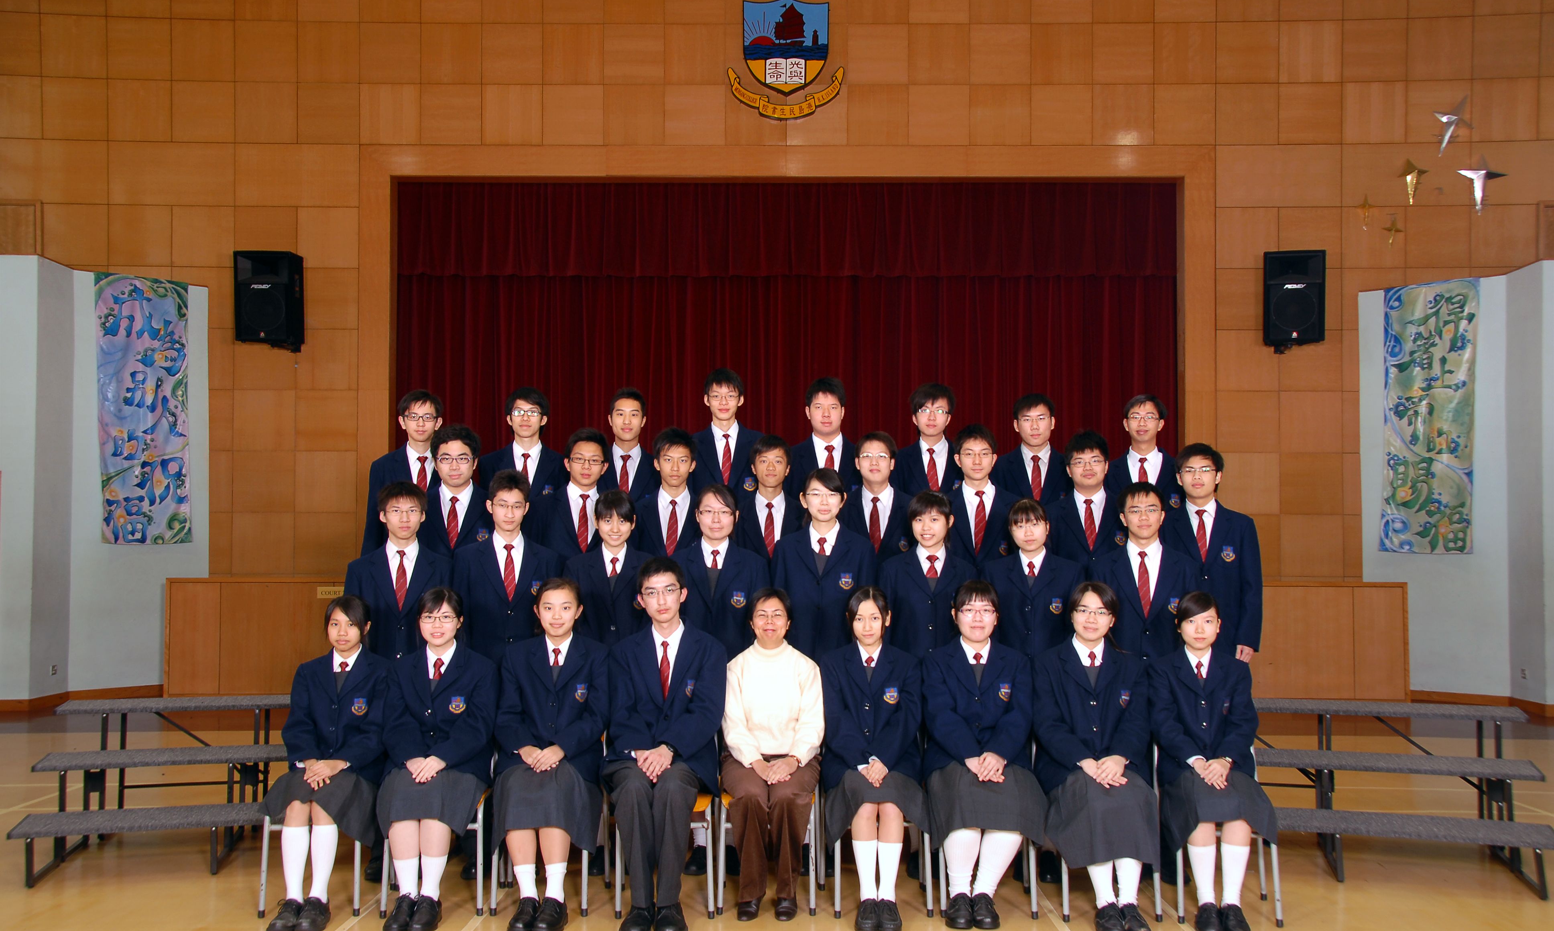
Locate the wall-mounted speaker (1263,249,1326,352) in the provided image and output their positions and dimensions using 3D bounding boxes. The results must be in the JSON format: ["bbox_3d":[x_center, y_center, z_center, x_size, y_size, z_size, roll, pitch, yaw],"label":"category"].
[{"bbox_3d":[4.565,-1.447,11.431,0.500,0.780,0.420,-1,2,15],"label":"wall-mounted speaker"}]

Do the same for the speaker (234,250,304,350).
[{"bbox_3d":[-4.485,-1.447,11.431,0.500,0.780,0.420,0,2,5],"label":"speaker"}]

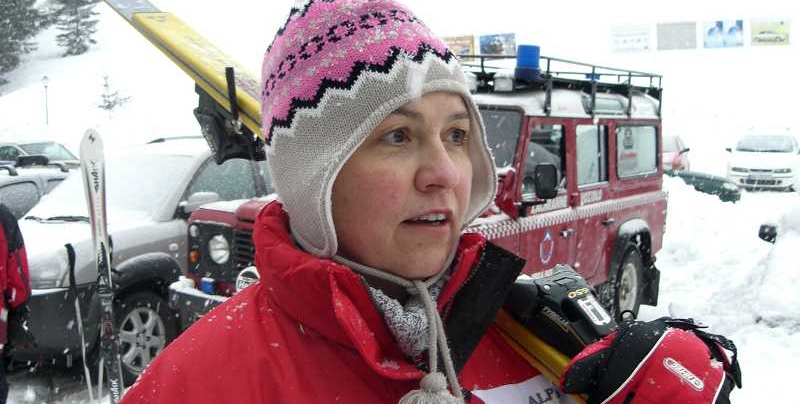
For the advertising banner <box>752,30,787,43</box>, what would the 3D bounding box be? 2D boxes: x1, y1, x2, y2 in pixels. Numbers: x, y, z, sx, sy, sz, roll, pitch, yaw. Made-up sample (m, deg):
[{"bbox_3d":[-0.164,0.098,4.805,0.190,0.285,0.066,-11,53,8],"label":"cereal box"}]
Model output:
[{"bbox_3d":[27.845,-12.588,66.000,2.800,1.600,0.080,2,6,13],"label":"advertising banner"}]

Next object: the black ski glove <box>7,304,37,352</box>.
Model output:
[{"bbox_3d":[-1.746,0.583,4.050,0.130,0.220,0.120,3,6,18],"label":"black ski glove"}]

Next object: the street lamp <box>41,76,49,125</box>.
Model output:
[{"bbox_3d":[-29.105,-8.322,72.000,0.550,4.000,0.550,1,6,0],"label":"street lamp"}]

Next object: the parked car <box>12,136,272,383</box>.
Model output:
[{"bbox_3d":[-1.902,0.252,7.351,1.810,1.700,4.320,3,6,26],"label":"parked car"}]

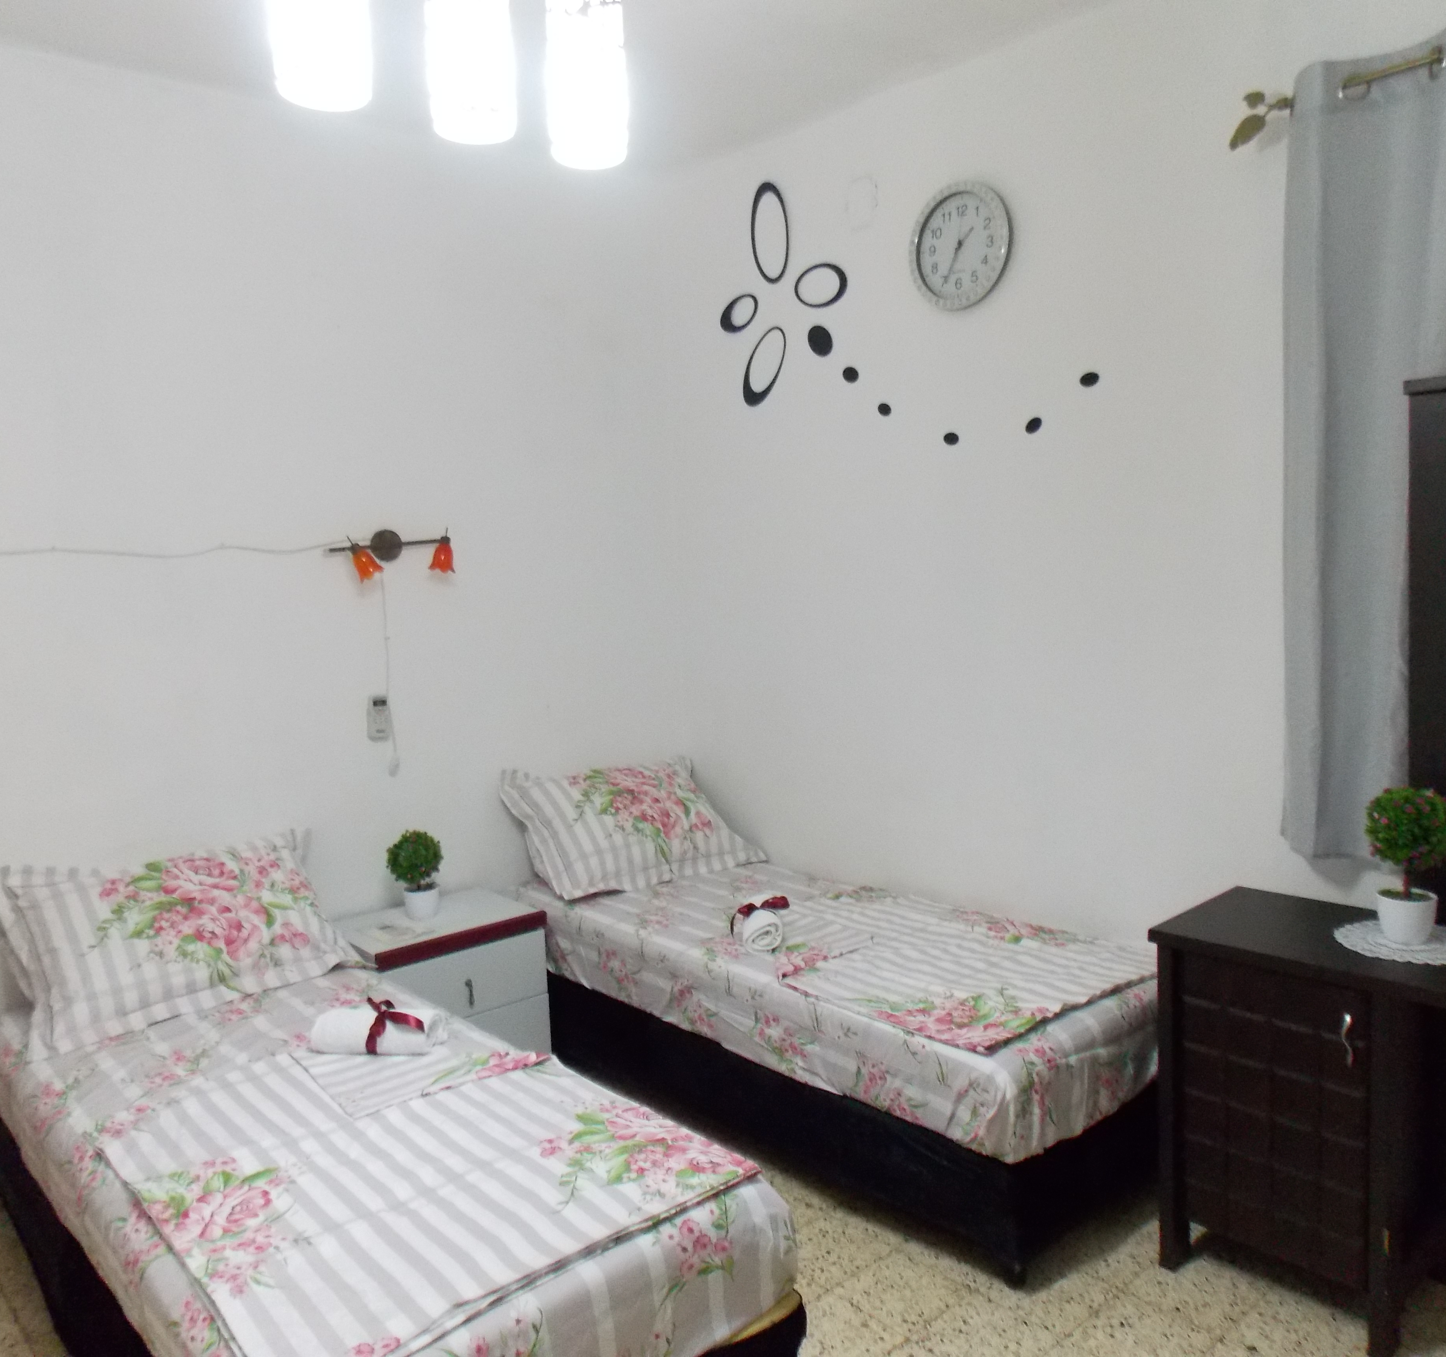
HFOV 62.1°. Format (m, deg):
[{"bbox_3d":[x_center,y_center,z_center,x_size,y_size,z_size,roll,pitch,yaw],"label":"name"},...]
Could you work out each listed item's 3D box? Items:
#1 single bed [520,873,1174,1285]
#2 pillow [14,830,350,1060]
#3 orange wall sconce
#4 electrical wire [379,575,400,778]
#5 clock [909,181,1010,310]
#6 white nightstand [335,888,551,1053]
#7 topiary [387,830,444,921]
[{"bbox_3d":[0.242,0.874,3.280,0.815,0.457,1.895,-8,8,-40],"label":"single bed"},{"bbox_3d":[-1.293,0.608,2.911,0.710,0.450,0.160,-8,-33,-40],"label":"pillow"},{"bbox_3d":[-0.931,-0.352,3.385,0.375,0.140,0.125,-8,8,-40],"label":"orange wall sconce"},{"bbox_3d":[-0.957,-0.011,3.448,0.035,0.600,0.020,-8,8,-40],"label":"electrical wire"},{"bbox_3d":[0.613,-1.118,3.101,0.045,0.315,0.315,-8,8,-40],"label":"clock"},{"bbox_3d":[-0.799,0.909,3.393,0.495,0.482,0.390,-8,8,-40],"label":"white nightstand"},{"bbox_3d":[-0.865,0.544,3.386,0.160,0.255,0.160,-8,8,-40],"label":"topiary"}]

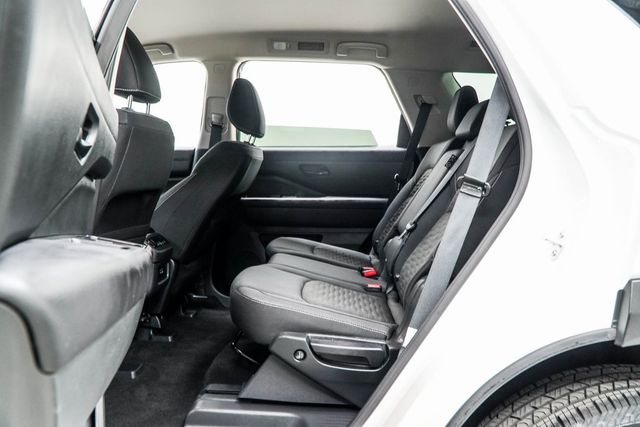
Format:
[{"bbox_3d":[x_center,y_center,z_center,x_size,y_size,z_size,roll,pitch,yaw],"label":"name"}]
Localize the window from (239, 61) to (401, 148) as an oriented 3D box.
[{"bbox_3d":[0.009,-0.544,2.523,0.830,0.450,0.080,0,15,1],"label":"window"}]

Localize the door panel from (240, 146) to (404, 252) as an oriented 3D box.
[{"bbox_3d":[0.039,-0.062,2.574,0.860,0.560,0.120,0,5,1],"label":"door panel"}]

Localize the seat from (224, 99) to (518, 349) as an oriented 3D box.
[{"bbox_3d":[0.217,-0.107,1.823,0.850,0.860,1.300,0,5,1],"label":"seat"}]

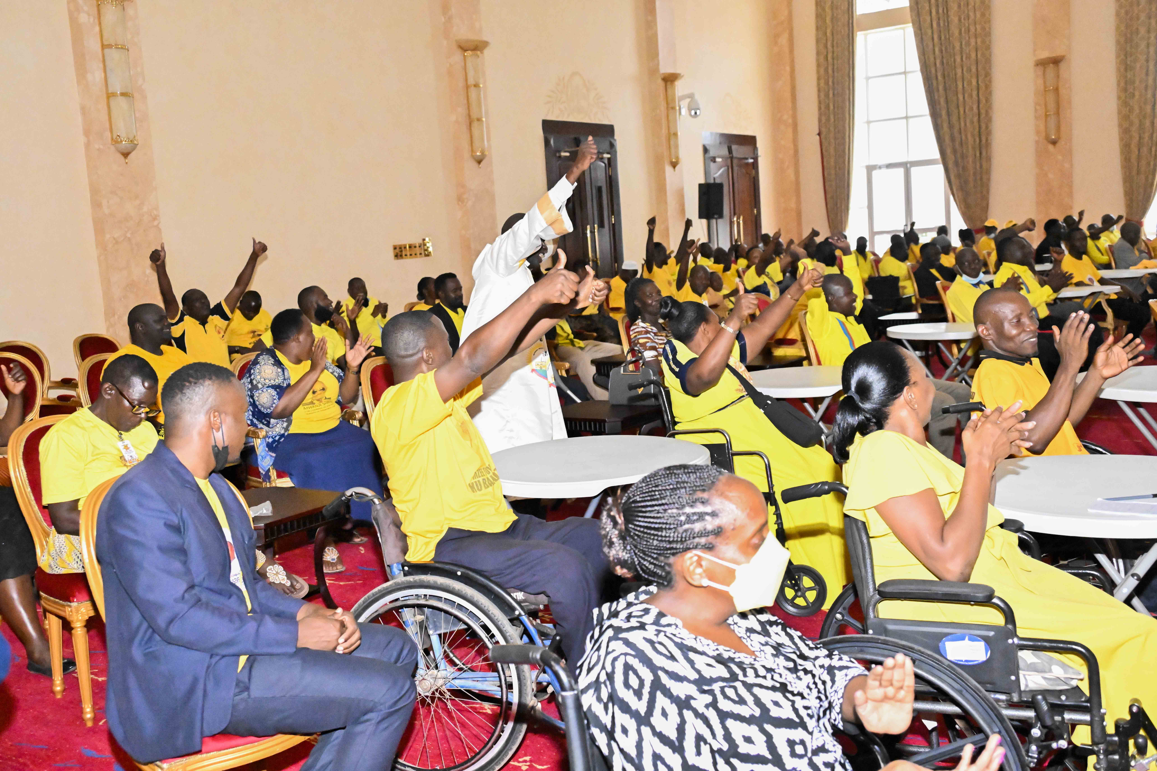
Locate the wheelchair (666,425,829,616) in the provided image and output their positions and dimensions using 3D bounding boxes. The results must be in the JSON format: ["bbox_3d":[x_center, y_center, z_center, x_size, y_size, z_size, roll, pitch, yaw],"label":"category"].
[{"bbox_3d":[0.618,0.421,4.804,0.980,0.910,0.640,-1,8,21],"label":"wheelchair"}]

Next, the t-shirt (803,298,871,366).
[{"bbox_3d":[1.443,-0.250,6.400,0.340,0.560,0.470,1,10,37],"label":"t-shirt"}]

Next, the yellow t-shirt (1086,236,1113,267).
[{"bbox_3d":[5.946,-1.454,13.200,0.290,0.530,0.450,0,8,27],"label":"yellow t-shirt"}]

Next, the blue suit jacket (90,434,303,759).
[{"bbox_3d":[-0.842,0.443,2.550,0.450,0.650,0.490,-2,7,12],"label":"blue suit jacket"}]

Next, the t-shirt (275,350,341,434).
[{"bbox_3d":[-1.384,0.036,5.800,0.290,0.460,0.420,2,9,38],"label":"t-shirt"}]

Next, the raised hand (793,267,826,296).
[{"bbox_3d":[0.998,-0.461,5.000,0.130,0.140,0.100,-5,7,-5],"label":"raised hand"}]

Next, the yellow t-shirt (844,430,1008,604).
[{"bbox_3d":[0.803,0.304,2.700,0.340,0.410,0.430,-2,7,16],"label":"yellow t-shirt"}]

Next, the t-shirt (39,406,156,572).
[{"bbox_3d":[-1.695,0.333,4.120,0.320,0.560,0.470,1,9,36],"label":"t-shirt"}]

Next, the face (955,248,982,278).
[{"bbox_3d":[2.967,-0.929,8.800,0.160,0.220,0.160,-6,7,-14],"label":"face"}]

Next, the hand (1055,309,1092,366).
[{"bbox_3d":[1.543,-0.149,3.600,0.105,0.175,0.060,15,7,31],"label":"hand"}]

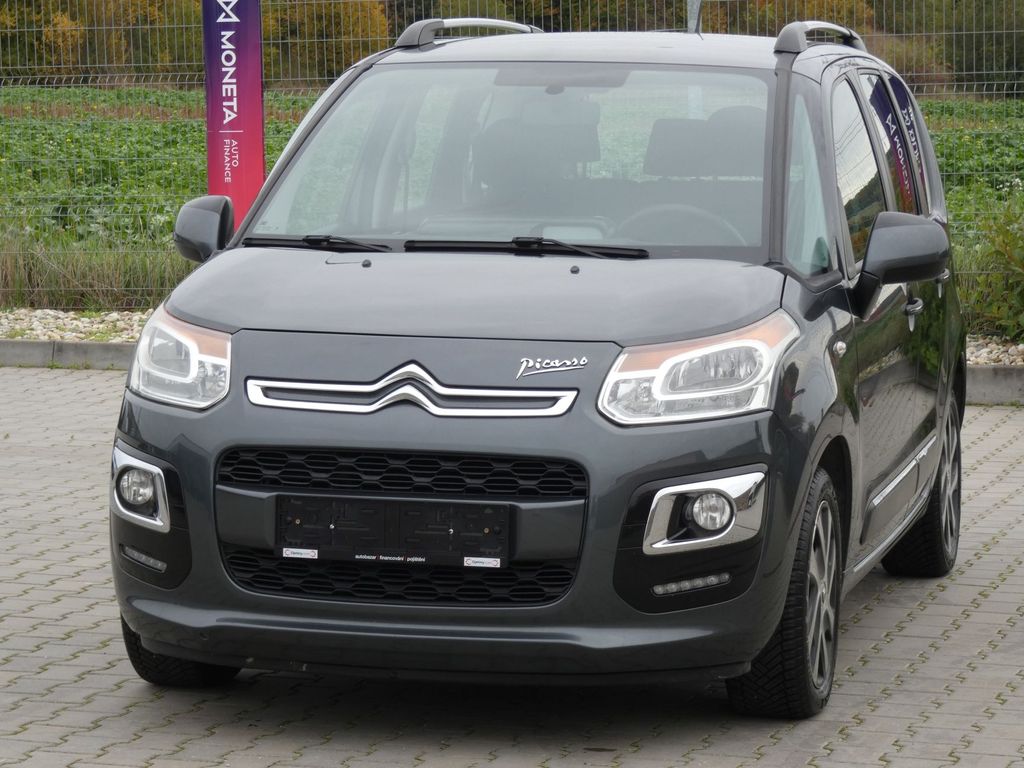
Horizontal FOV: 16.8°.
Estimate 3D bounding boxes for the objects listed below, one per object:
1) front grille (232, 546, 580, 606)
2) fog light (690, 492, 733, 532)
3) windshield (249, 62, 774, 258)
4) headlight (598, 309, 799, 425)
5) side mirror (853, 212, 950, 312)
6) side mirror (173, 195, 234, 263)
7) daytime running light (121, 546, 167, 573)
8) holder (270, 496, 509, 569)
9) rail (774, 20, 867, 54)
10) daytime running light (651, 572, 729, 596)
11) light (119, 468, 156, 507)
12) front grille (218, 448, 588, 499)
[{"bbox_3d":[-0.255,0.422,7.585,0.800,0.122,0.080,2,5,14],"label":"front grille"},{"bbox_3d":[0.442,0.283,7.659,0.086,0.086,0.060,2,5,14],"label":"fog light"},{"bbox_3d":[0.045,-0.567,8.667,1.320,0.110,1.000,2,36,14],"label":"windshield"},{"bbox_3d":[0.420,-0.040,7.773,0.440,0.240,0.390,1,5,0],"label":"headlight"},{"bbox_3d":[0.974,-0.308,8.661,0.230,0.240,0.140,1,5,2],"label":"side mirror"},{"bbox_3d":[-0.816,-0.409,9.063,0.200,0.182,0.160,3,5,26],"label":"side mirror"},{"bbox_3d":[-0.826,0.394,7.880,0.036,0.028,0.187,-2,13,-37],"label":"daytime running light"},{"bbox_3d":[-0.264,0.324,7.588,0.530,0.137,0.025,2,5,14],"label":"holder"},{"bbox_3d":[0.885,-0.983,9.846,0.085,0.090,1.220,2,5,14],"label":"rail"},{"bbox_3d":[0.389,0.437,7.582,0.187,0.028,0.036,-10,8,-24],"label":"daytime running light"},{"bbox_3d":[-0.852,0.234,7.924,0.085,0.087,0.060,2,5,14],"label":"light"},{"bbox_3d":[-0.251,0.195,7.568,0.835,0.104,0.080,2,5,14],"label":"front grille"}]

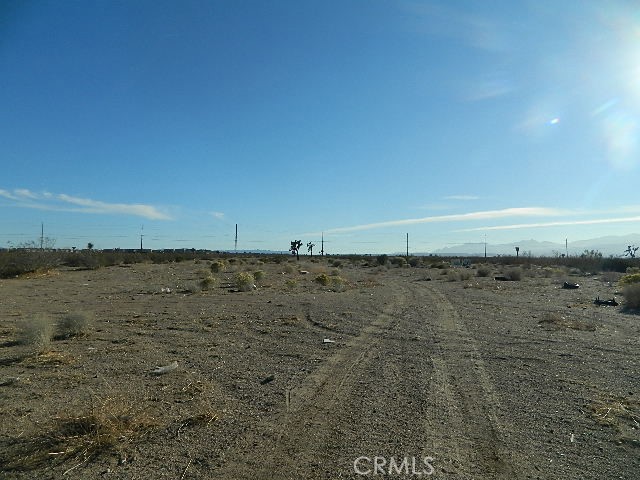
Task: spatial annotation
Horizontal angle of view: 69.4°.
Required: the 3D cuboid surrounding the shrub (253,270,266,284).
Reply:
[{"bbox_3d":[-3.315,2.022,25.428,0.743,0.688,0.706,0,-2,0],"label":"shrub"}]

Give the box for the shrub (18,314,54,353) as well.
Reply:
[{"bbox_3d":[-4.713,1.512,7.657,0.563,0.572,0.535,0,-2,0],"label":"shrub"}]

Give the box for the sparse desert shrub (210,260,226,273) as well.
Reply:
[{"bbox_3d":[-8.357,2.241,38.151,1.279,1.015,1.215,0,-2,0],"label":"sparse desert shrub"}]

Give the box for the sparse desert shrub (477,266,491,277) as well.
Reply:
[{"bbox_3d":[12.055,2.385,34.079,1.032,0.715,0.981,0,-2,0],"label":"sparse desert shrub"}]

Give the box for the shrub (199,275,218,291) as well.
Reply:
[{"bbox_3d":[-4.967,1.878,20.544,0.778,0.645,0.739,0,-2,0],"label":"shrub"}]

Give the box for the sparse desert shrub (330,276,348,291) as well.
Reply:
[{"bbox_3d":[0.839,1.882,19.883,0.774,0.667,0.736,0,-2,0],"label":"sparse desert shrub"}]

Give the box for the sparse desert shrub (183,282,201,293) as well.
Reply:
[{"bbox_3d":[-5.227,1.930,18.876,0.694,0.429,0.660,0,-2,0],"label":"sparse desert shrub"}]

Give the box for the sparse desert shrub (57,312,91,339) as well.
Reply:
[{"bbox_3d":[-4.537,1.591,8.525,0.609,0.470,0.578,0,-2,0],"label":"sparse desert shrub"}]

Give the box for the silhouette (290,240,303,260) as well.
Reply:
[{"bbox_3d":[-5.282,2.385,105.000,2.840,4.543,2.698,0,-2,0],"label":"silhouette"}]

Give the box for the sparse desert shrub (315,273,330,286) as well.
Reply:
[{"bbox_3d":[0.137,1.973,22.944,0.769,0.670,0.731,0,-2,0],"label":"sparse desert shrub"}]

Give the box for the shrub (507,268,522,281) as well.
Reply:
[{"bbox_3d":[12.235,2.207,29.149,1.009,0.757,0.959,0,-2,0],"label":"shrub"}]

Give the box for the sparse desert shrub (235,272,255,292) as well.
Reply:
[{"bbox_3d":[-3.104,1.743,19.065,0.804,0.846,0.764,0,-2,0],"label":"sparse desert shrub"}]

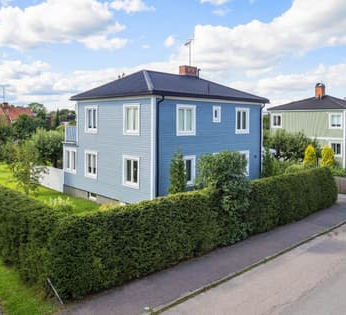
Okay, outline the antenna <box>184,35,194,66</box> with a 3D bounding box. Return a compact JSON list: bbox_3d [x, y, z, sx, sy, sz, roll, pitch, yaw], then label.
[{"bbox_3d":[1.130,-7.296,23.271,0.650,2.111,0.900,-2,7,-23],"label":"antenna"}]

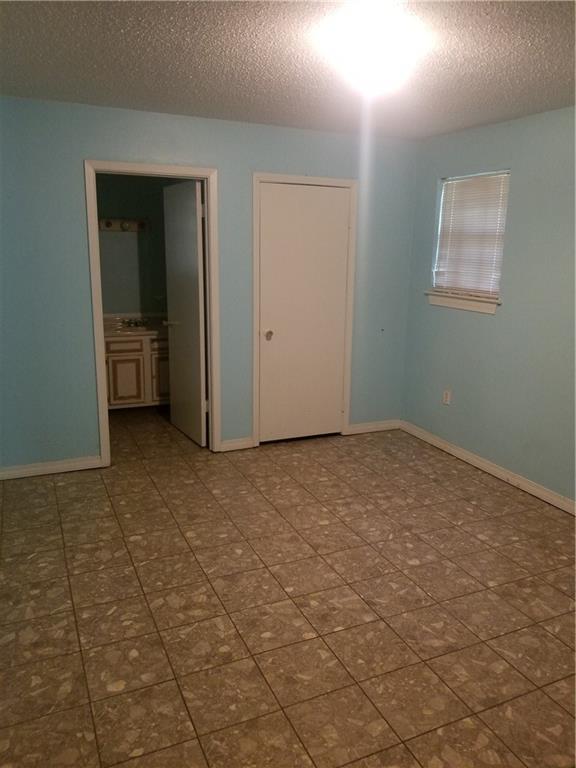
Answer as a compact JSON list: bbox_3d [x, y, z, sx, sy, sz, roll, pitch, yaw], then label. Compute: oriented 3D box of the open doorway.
[{"bbox_3d":[-0.945,-0.467,4.197,0.891,2.101,0.150,-5,14,-23],"label":"open doorway"}]

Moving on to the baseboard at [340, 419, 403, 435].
[{"bbox_3d":[0.767,0.388,5.099,0.574,0.088,0.020,-5,14,-23],"label":"baseboard"}]

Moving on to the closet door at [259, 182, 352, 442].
[{"bbox_3d":[0.124,-0.535,4.621,0.757,2.000,0.045,-5,14,-23],"label":"closet door"}]

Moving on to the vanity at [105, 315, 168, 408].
[{"bbox_3d":[-1.474,-0.181,5.730,0.980,0.860,0.550,-5,14,-23],"label":"vanity"}]

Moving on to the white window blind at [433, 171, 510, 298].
[{"bbox_3d":[1.335,-1.038,4.274,0.090,0.960,0.762,-5,14,-23],"label":"white window blind"}]

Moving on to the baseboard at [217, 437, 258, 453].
[{"bbox_3d":[-0.403,0.485,4.596,0.300,0.086,0.020,-5,14,-23],"label":"baseboard"}]

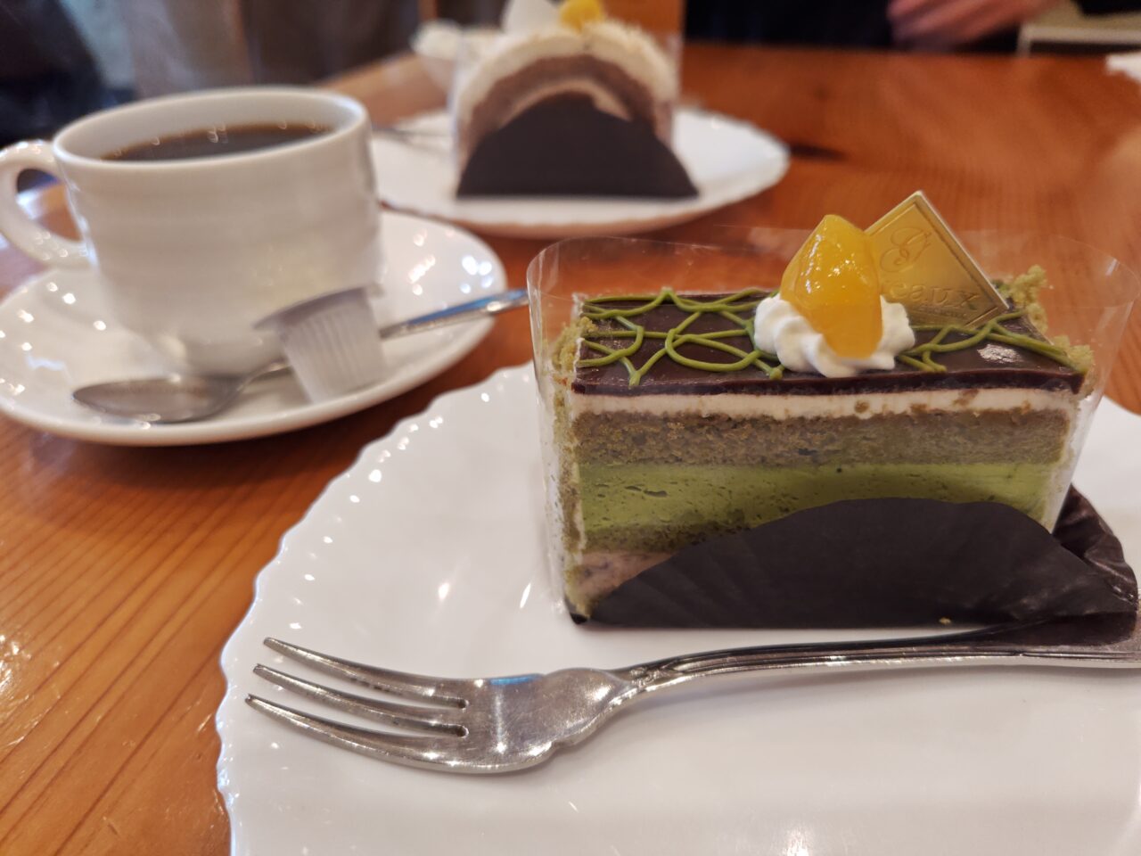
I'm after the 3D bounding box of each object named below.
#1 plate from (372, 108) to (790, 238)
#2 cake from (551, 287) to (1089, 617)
[{"bbox_3d":[-0.001,-0.121,0.357,0.200,0.021,0.200,0,36,0],"label":"plate"},{"bbox_3d":[0.043,0.005,0.147,0.083,0.054,0.032,0,33,6],"label":"cake"}]

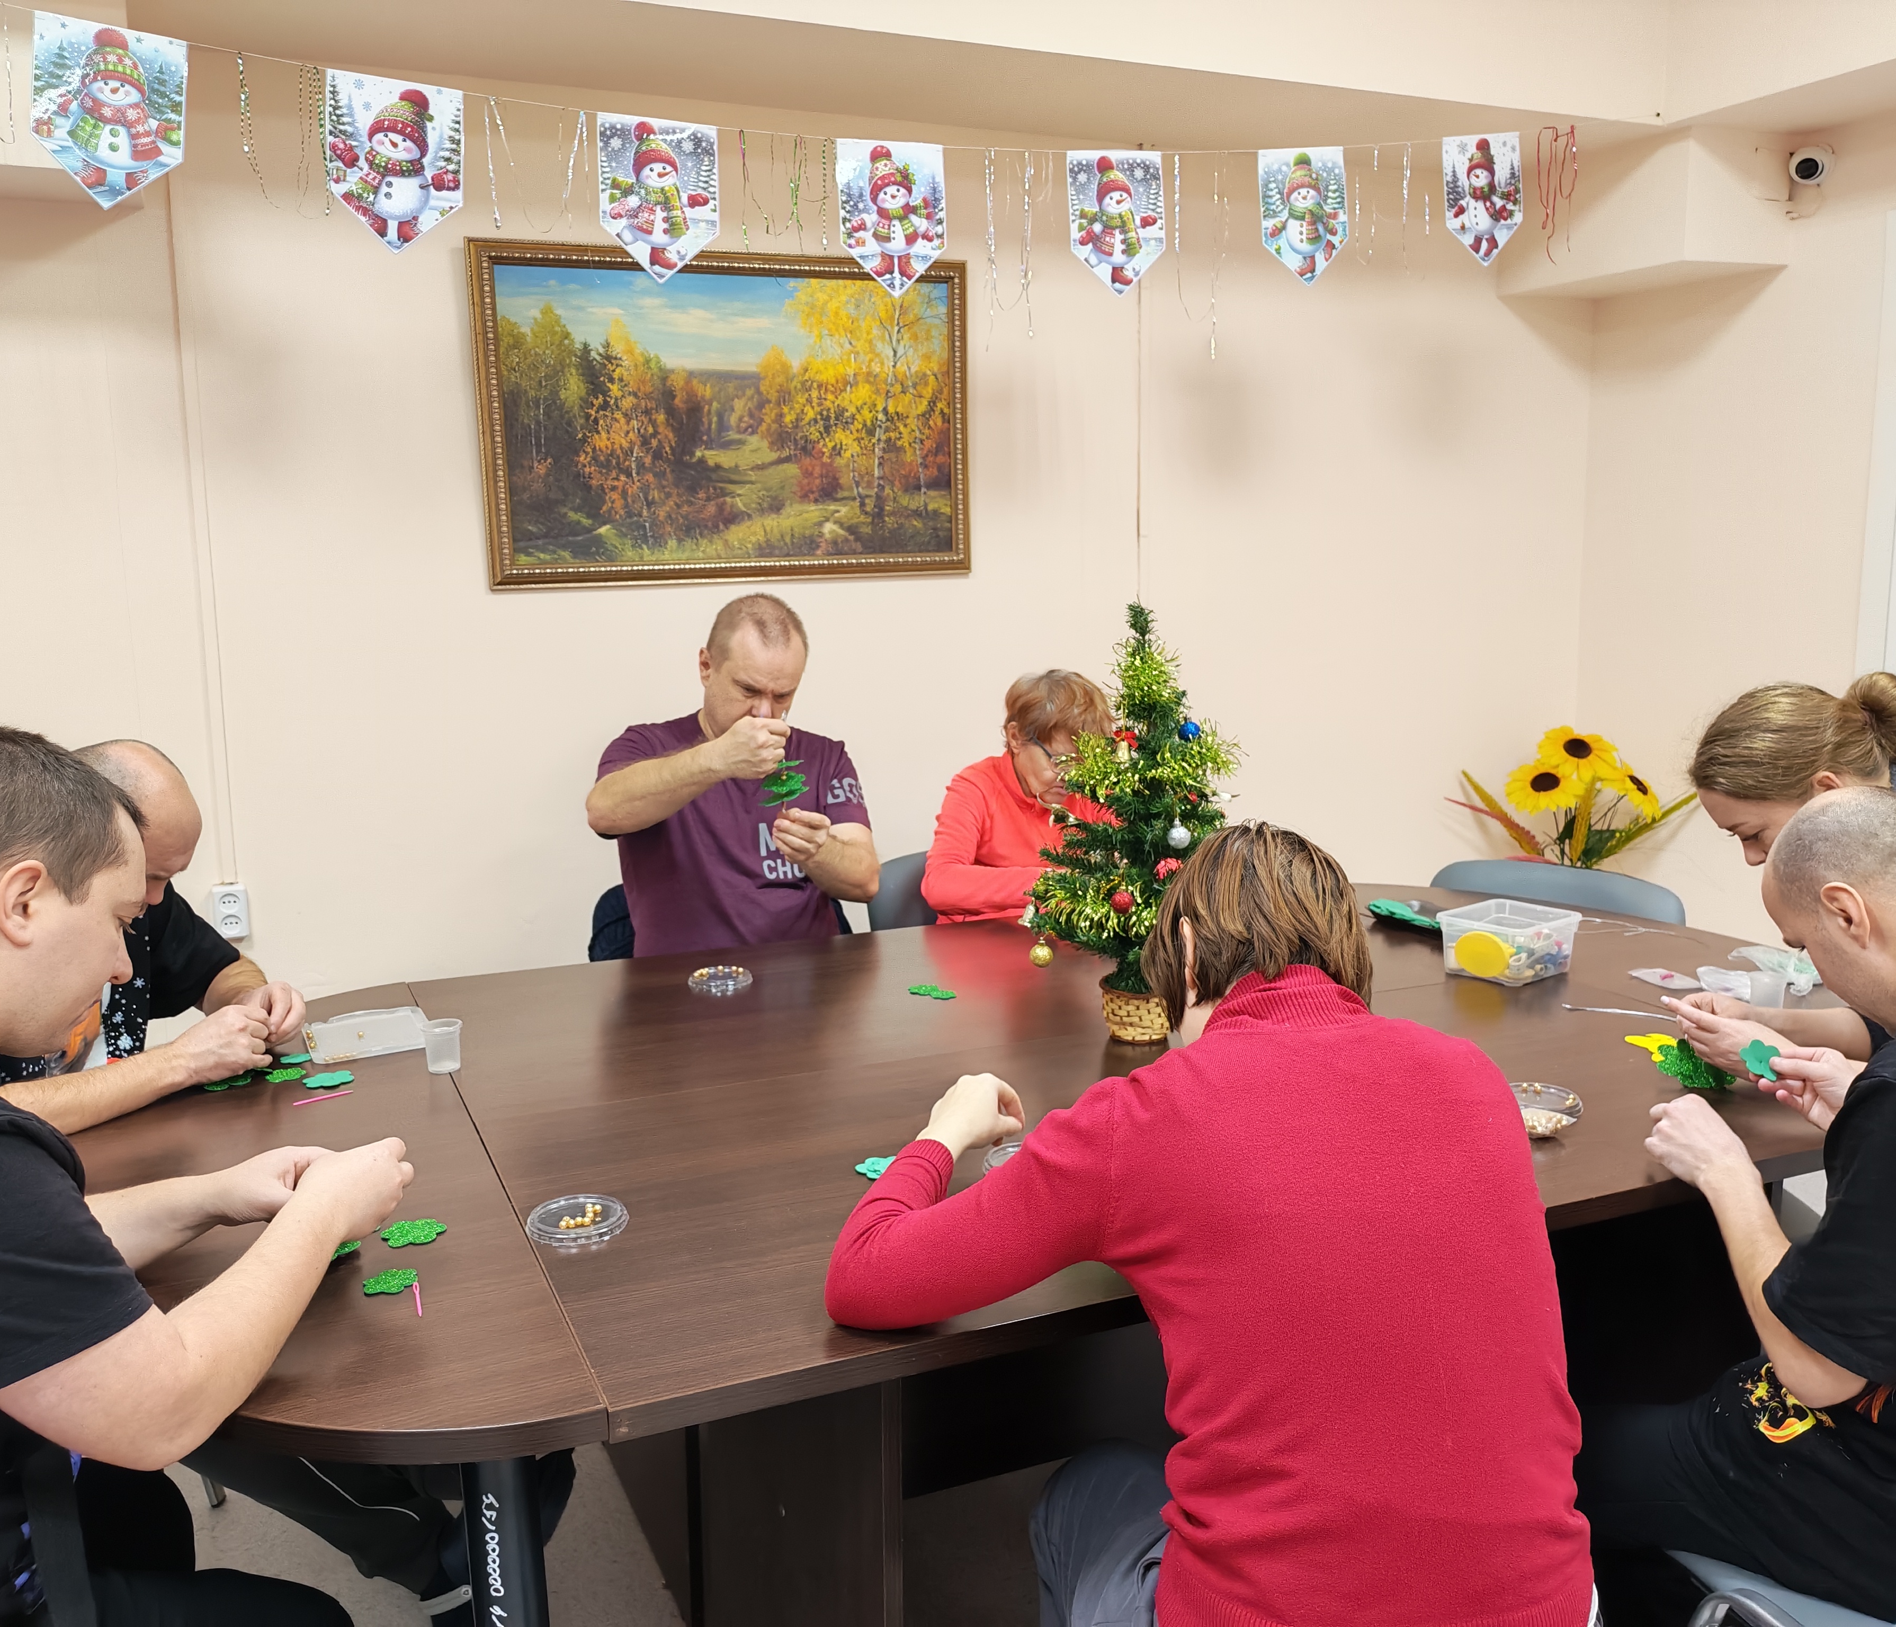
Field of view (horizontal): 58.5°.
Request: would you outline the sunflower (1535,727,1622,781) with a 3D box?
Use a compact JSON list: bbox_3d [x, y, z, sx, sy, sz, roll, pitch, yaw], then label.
[{"bbox_3d":[1.632,-0.153,4.380,0.200,0.065,0.200,1,48,15],"label":"sunflower"}]

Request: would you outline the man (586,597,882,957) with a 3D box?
[{"bbox_3d":[-0.306,0.309,2.767,0.530,1.319,0.720,-6,10,-29],"label":"man"}]

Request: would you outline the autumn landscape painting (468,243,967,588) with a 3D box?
[{"bbox_3d":[-0.450,-0.841,3.610,1.080,0.690,0.045,-5,13,-24],"label":"autumn landscape painting"}]

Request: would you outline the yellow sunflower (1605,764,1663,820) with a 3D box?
[{"bbox_3d":[1.762,-0.054,4.350,0.190,0.070,0.190,-11,56,-49],"label":"yellow sunflower"}]

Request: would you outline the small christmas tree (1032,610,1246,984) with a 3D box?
[{"bbox_3d":[0.246,-0.005,2.181,0.275,0.526,0.275,-1,9,0],"label":"small christmas tree"}]

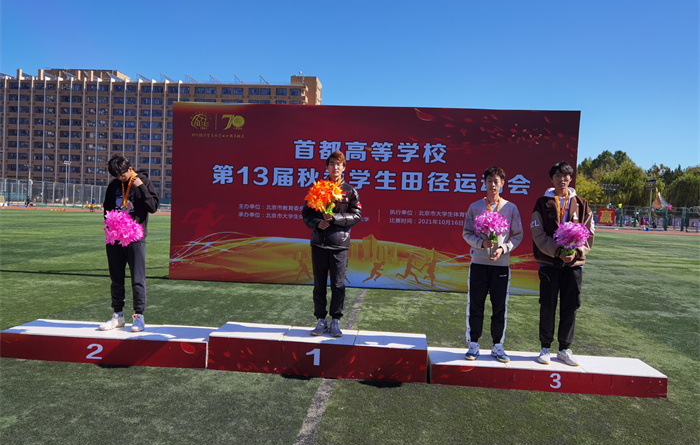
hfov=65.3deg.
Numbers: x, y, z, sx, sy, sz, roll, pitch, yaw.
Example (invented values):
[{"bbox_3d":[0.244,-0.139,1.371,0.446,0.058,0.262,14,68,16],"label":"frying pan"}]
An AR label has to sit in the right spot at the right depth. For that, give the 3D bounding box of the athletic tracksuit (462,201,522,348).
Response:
[{"bbox_3d":[1.340,0.469,5.170,0.530,1.370,0.340,2,1,10],"label":"athletic tracksuit"}]

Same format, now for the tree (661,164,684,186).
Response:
[{"bbox_3d":[68.136,-5.687,115.000,7.000,13.500,7.000,3,2,27],"label":"tree"}]

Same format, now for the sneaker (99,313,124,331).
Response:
[{"bbox_3d":[-2.382,0.982,5.463,0.110,0.136,0.290,3,2,36],"label":"sneaker"}]

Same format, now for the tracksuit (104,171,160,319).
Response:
[{"bbox_3d":[-2.207,0.206,5.490,0.500,1.410,0.360,2,1,-6],"label":"tracksuit"}]

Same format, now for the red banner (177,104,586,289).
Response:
[{"bbox_3d":[0.369,-0.476,10.619,7.830,3.500,0.150,2,1,4],"label":"red banner"}]

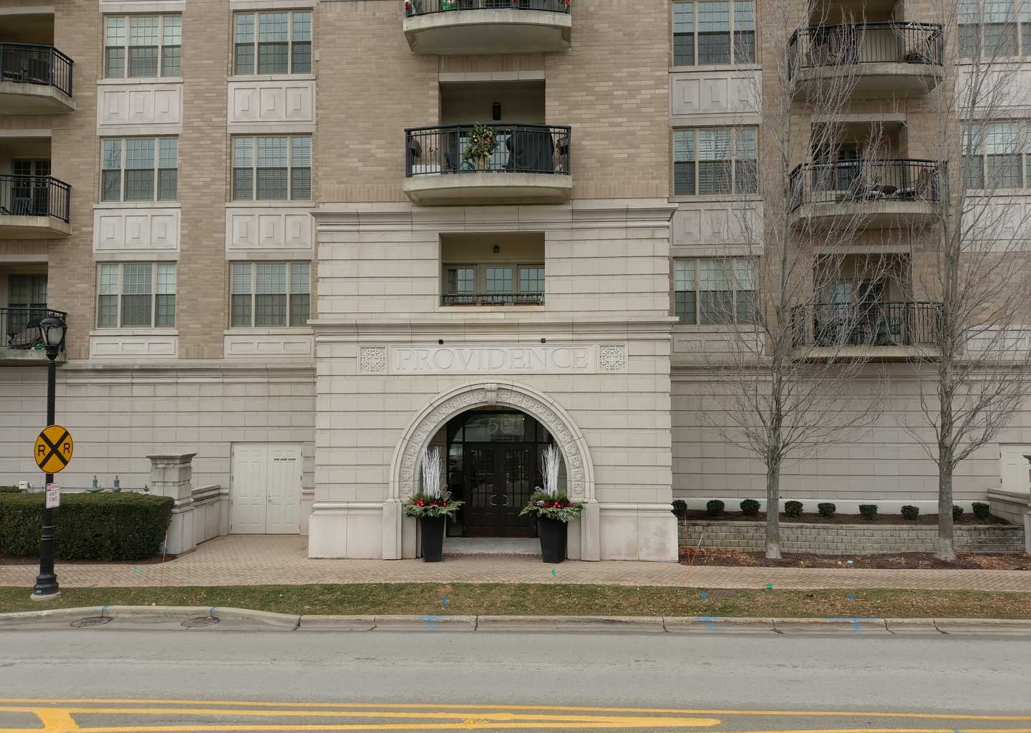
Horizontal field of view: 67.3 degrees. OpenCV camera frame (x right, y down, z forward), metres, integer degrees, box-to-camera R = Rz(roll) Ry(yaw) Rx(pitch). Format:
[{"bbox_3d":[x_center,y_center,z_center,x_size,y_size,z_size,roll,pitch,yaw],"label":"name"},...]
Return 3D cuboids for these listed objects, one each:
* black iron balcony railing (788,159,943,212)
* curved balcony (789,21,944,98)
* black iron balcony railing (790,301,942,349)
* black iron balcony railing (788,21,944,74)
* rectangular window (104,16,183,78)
[{"bbox_3d":[8.820,-4.453,19.305,3.480,1.050,1.350,0,-3,3],"label":"black iron balcony railing"},{"bbox_3d":[8.896,-7.761,19.667,3.570,1.412,1.270,0,-2,3],"label":"curved balcony"},{"bbox_3d":[8.918,-1.022,19.489,3.540,1.060,0.940,0,-3,3],"label":"black iron balcony railing"},{"bbox_3d":[8.960,-8.055,19.818,3.640,1.060,0.940,0,-3,3],"label":"black iron balcony railing"},{"bbox_3d":[-10.332,-8.874,21.471,2.204,1.791,0.180,0,-3,3],"label":"rectangular window"}]

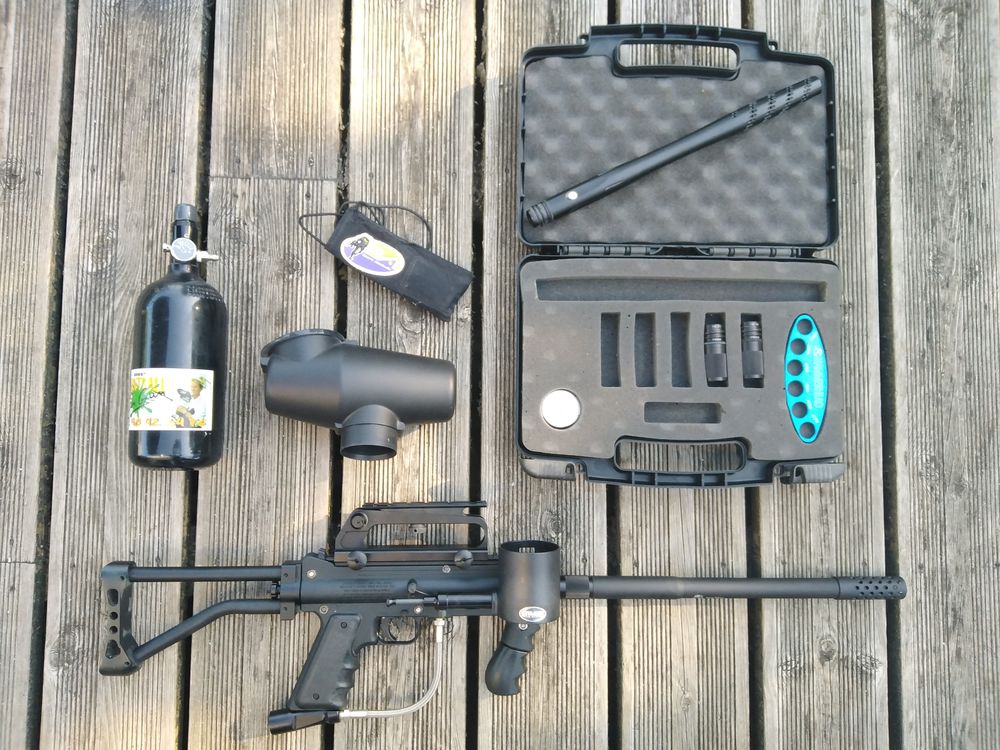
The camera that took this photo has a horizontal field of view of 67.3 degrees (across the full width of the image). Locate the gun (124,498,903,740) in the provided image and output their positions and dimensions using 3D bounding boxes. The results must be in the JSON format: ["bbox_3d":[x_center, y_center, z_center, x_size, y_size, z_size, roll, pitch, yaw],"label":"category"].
[{"bbox_3d":[0.011,0.253,0.781,0.842,0.078,0.236,1,86,-1],"label":"gun"}]

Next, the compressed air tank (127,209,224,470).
[{"bbox_3d":[-0.330,-0.043,0.782,0.099,0.099,0.276,0,86,-2],"label":"compressed air tank"}]

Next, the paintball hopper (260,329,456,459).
[{"bbox_3d":[-0.146,0.018,0.780,0.201,0.088,0.135,0,74,-1],"label":"paintball hopper"}]

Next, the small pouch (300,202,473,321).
[{"bbox_3d":[-0.124,-0.146,0.833,0.195,0.022,0.082,30,86,1],"label":"small pouch"}]

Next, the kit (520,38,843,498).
[{"bbox_3d":[0.192,-0.134,0.831,0.349,0.042,0.504,0,86,-1],"label":"kit"}]

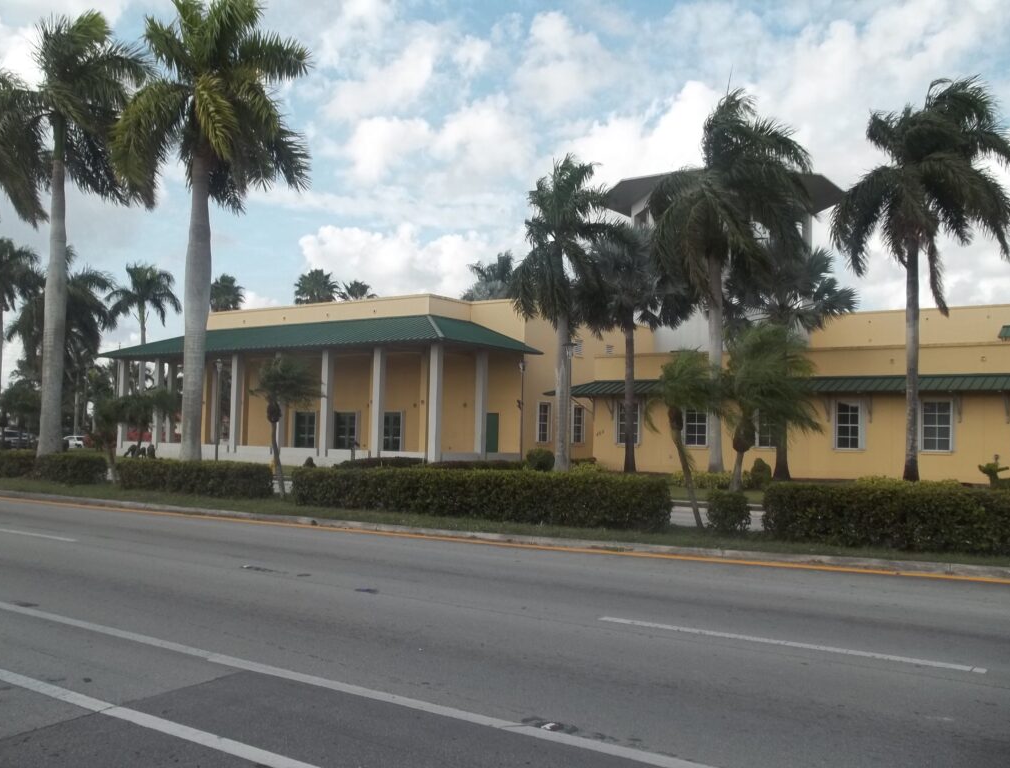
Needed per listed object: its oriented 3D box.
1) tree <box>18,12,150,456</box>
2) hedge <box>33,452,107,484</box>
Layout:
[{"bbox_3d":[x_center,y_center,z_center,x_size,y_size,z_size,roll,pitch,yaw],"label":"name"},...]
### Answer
[{"bbox_3d":[-11.352,-3.797,26.479,3.900,12.900,3.900,3,-4,-24],"label":"tree"},{"bbox_3d":[-11.384,2.218,25.591,2.050,0.790,0.800,-1,-5,36],"label":"hedge"}]

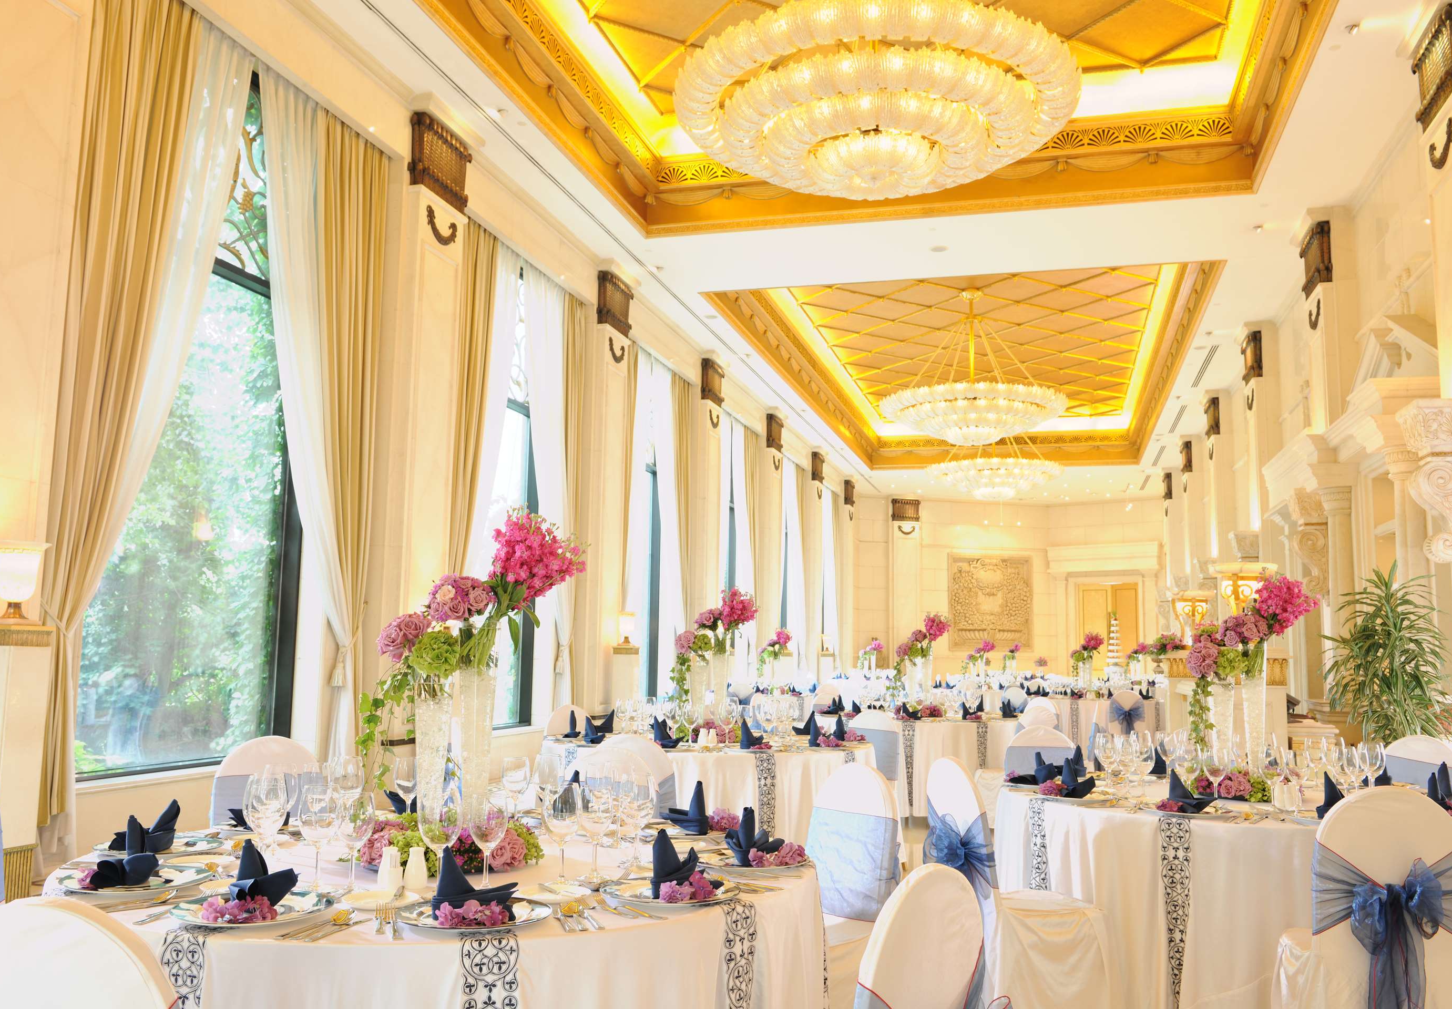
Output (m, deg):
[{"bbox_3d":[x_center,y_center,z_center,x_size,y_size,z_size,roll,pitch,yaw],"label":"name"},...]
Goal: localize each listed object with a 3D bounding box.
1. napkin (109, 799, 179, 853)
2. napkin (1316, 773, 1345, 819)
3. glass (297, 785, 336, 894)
[{"bbox_3d":[-1.305,0.716,2.741,0.112,0.114,0.140,2,-7,-6],"label":"napkin"},{"bbox_3d":[2.115,0.996,4.170,0.165,0.125,0.130,1,-7,-1],"label":"napkin"},{"bbox_3d":[-0.909,0.740,2.711,0.087,0.218,0.087,3,-7,-18],"label":"glass"}]

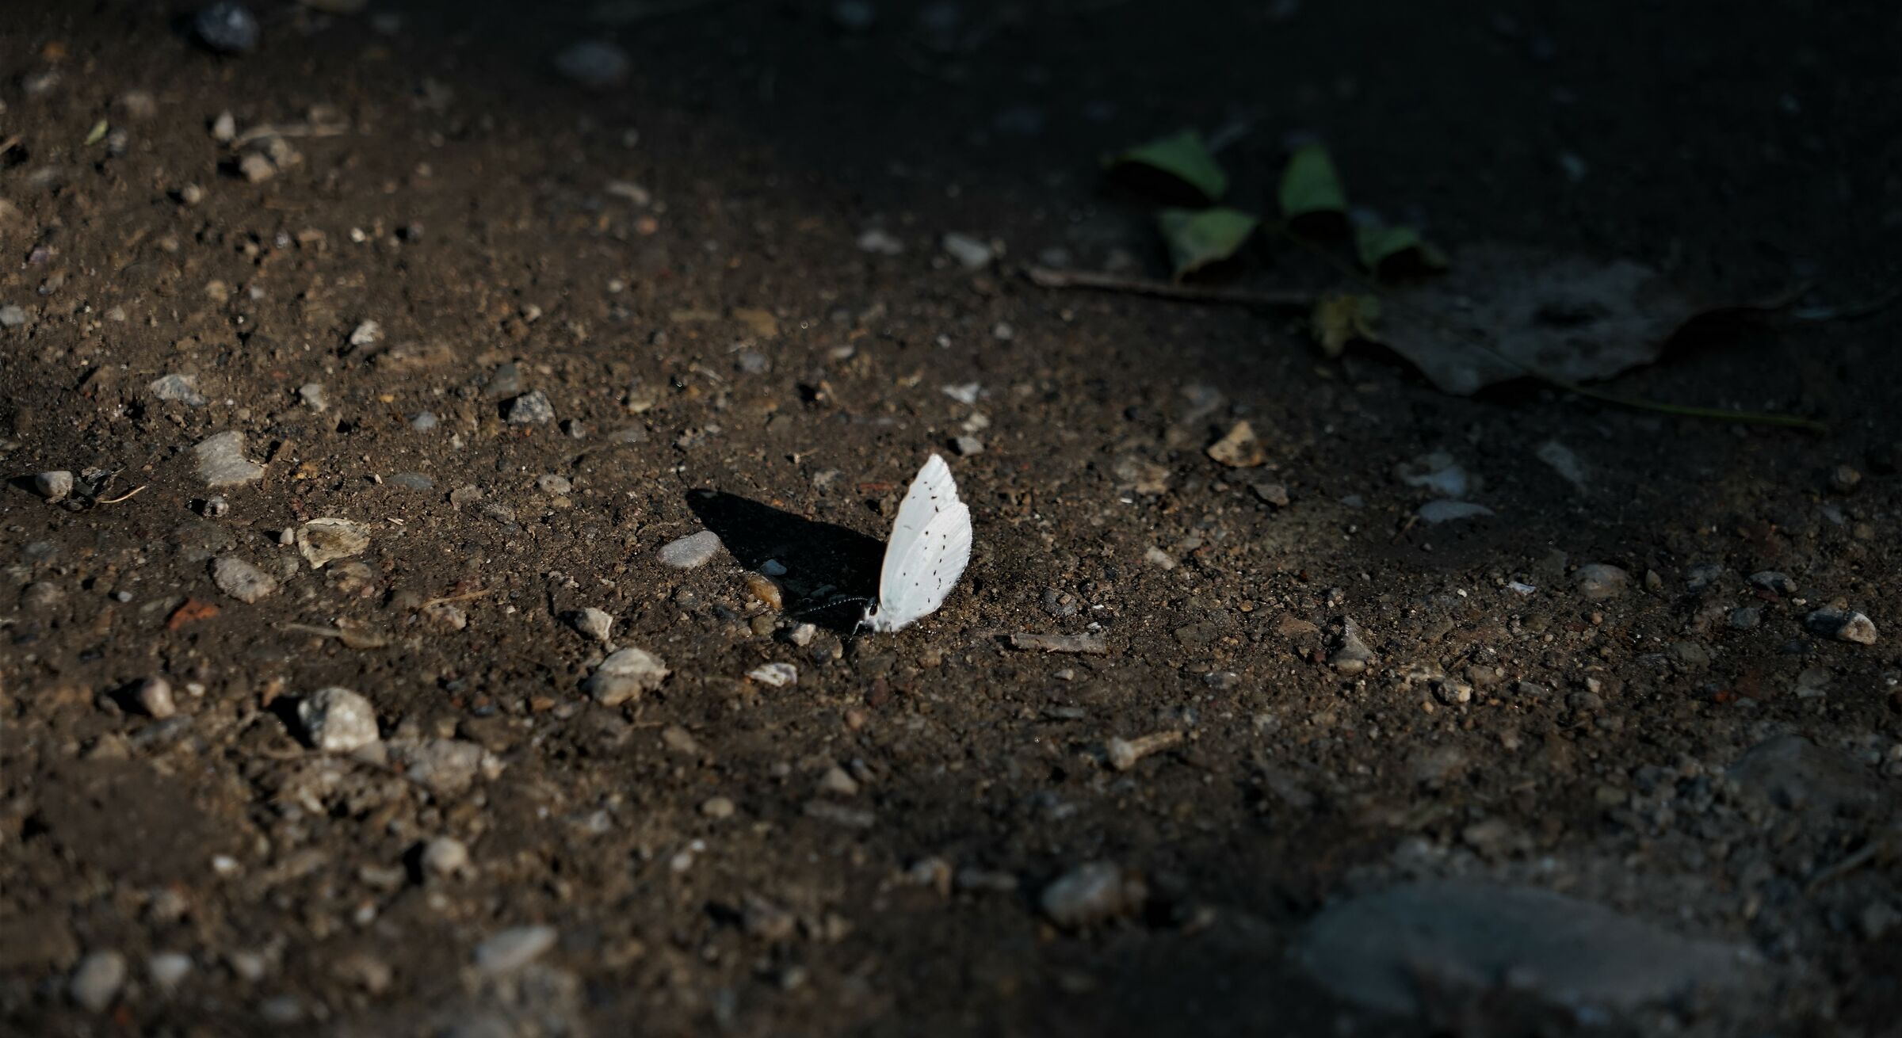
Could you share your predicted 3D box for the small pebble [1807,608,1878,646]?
[{"bbox_3d":[0.074,0.009,1.054,0.006,0.003,0.004,13,38,12],"label":"small pebble"}]

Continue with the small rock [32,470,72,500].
[{"bbox_3d":[-0.076,-0.003,1.066,0.003,0.002,0.003,5,33,0],"label":"small rock"}]

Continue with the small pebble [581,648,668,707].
[{"bbox_3d":[-0.027,0.013,1.071,0.007,0.004,0.006,0,39,0],"label":"small pebble"}]

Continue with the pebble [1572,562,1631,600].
[{"bbox_3d":[0.055,0.005,1.082,0.005,0.003,0.004,0,39,0],"label":"pebble"}]

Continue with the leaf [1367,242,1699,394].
[{"bbox_3d":[0.051,-0.017,1.103,0.029,0.005,0.019,5,33,0],"label":"leaf"}]

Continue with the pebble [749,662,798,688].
[{"bbox_3d":[-0.015,0.013,1.051,0.004,0.002,0.003,5,33,0],"label":"pebble"}]

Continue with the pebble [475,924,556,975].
[{"bbox_3d":[-0.036,0.035,1.044,0.007,0.003,0.004,-24,45,-26],"label":"pebble"}]

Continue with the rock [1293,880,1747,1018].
[{"bbox_3d":[0.050,0.037,1.100,0.040,0.006,0.019,6,30,0],"label":"rock"}]

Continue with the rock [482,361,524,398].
[{"bbox_3d":[-0.041,-0.013,1.172,0.004,0.002,0.005,6,30,0],"label":"rock"}]

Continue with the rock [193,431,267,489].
[{"bbox_3d":[-0.061,-0.005,1.072,0.006,0.004,0.007,5,33,0],"label":"rock"}]

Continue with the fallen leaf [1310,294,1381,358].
[{"bbox_3d":[0.037,-0.018,1.191,0.007,0.004,0.006,6,30,0],"label":"fallen leaf"}]

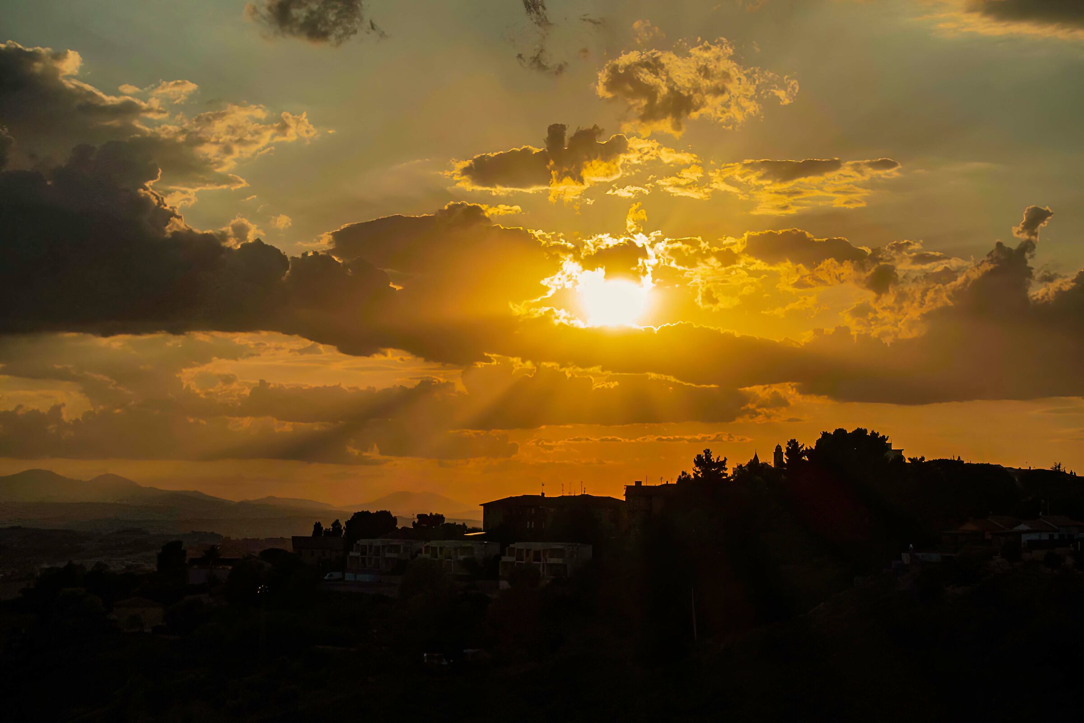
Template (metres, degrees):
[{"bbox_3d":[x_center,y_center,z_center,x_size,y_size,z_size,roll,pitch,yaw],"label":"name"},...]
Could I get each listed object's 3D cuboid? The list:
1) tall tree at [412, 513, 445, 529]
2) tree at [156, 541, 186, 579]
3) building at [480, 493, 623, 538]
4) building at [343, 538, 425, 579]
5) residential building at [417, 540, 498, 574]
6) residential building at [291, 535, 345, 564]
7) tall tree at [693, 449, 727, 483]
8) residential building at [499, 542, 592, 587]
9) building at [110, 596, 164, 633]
[{"bbox_3d":[-29.772,43.392,555.000,8.400,6.930,8.000,0,-4,0],"label":"tall tree"},{"bbox_3d":[-75.592,40.879,430.000,6.200,8.840,6.200,0,-4,0],"label":"tree"},{"bbox_3d":[2.511,37.585,500.000,33.000,12.090,14.000,0,-4,-5],"label":"building"},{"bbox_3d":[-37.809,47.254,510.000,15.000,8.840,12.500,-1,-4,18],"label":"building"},{"bbox_3d":[-18.523,43.645,468.000,14.500,7.920,12.500,-2,-4,23],"label":"residential building"},{"bbox_3d":[-55.797,47.167,525.000,13.300,7.400,9.500,0,-4,-5],"label":"residential building"},{"bbox_3d":[40.279,25.679,505.000,8.500,9.560,8.300,0,-4,0],"label":"tall tree"},{"bbox_3d":[0.946,40.775,428.000,15.000,8.280,12.500,-2,-4,21],"label":"residential building"},{"bbox_3d":[-70.842,44.322,370.000,9.500,6.260,9.000,0,-4,-5],"label":"building"}]

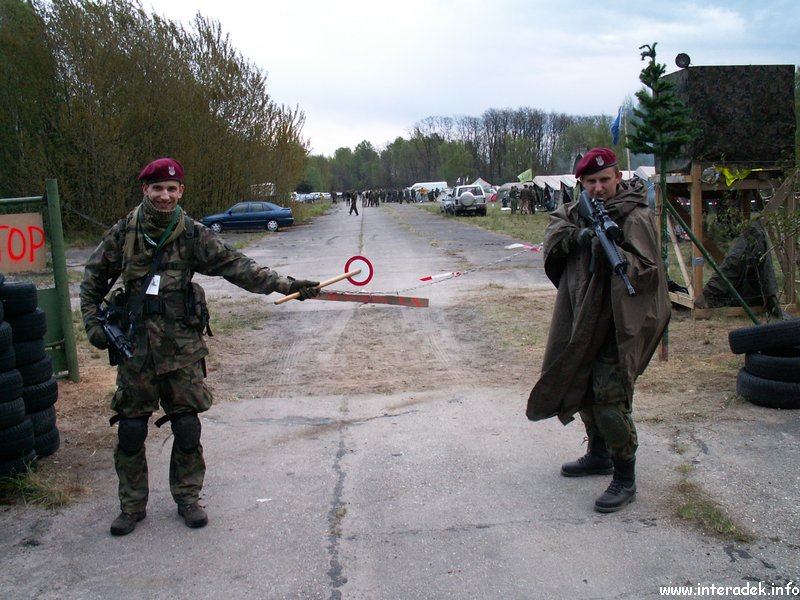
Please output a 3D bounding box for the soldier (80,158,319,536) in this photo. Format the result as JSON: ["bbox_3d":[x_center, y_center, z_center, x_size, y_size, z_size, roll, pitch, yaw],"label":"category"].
[{"bbox_3d":[-0.975,0.220,3.991,1.130,1.830,0.550,-3,8,-9],"label":"soldier"}]

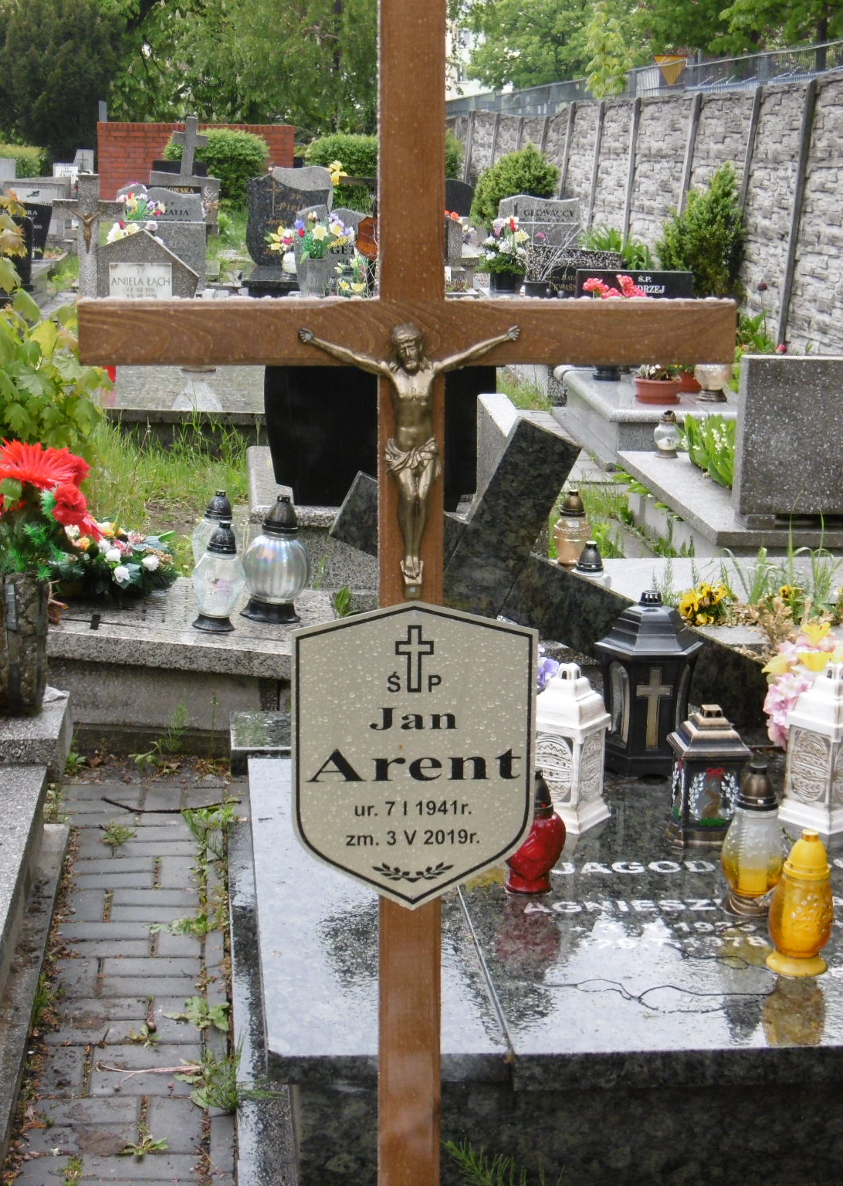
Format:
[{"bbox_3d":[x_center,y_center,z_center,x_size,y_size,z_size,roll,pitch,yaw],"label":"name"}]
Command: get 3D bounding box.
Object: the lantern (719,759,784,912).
[{"bbox_3d":[0.645,0.467,4.505,0.127,0.295,0.127,4,12,8],"label":"lantern"}]

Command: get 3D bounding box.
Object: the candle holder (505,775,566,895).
[{"bbox_3d":[0.197,0.419,4.096,0.120,0.213,0.114,1,12,-5],"label":"candle holder"}]

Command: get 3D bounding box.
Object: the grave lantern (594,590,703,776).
[{"bbox_3d":[0.481,0.177,4.874,0.229,0.365,0.202,1,12,-6],"label":"grave lantern"}]

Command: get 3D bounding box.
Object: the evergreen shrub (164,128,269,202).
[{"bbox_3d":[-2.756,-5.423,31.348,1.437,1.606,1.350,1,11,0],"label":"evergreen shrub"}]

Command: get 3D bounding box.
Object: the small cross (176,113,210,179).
[{"bbox_3d":[-2.482,-4.792,25.000,0.375,0.666,0.100,5,11,-6],"label":"small cross"}]

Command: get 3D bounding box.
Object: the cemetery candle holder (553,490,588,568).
[{"bbox_3d":[0.465,-0.200,7.180,0.115,0.233,0.115,1,11,0],"label":"cemetery candle holder"}]

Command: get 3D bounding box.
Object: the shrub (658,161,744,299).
[{"bbox_3d":[1.886,-2.094,15.368,0.568,1.468,0.568,1,11,0],"label":"shrub"}]

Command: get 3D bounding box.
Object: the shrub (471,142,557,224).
[{"bbox_3d":[0.884,-3.834,22.604,0.859,1.050,0.859,1,11,2],"label":"shrub"}]

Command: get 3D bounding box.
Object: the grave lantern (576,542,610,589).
[{"bbox_3d":[0.480,-0.045,6.478,0.110,0.199,0.110,1,12,-5],"label":"grave lantern"}]

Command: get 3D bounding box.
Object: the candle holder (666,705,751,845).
[{"bbox_3d":[0.619,0.376,5.018,0.153,0.271,0.153,-1,12,-8],"label":"candle holder"}]

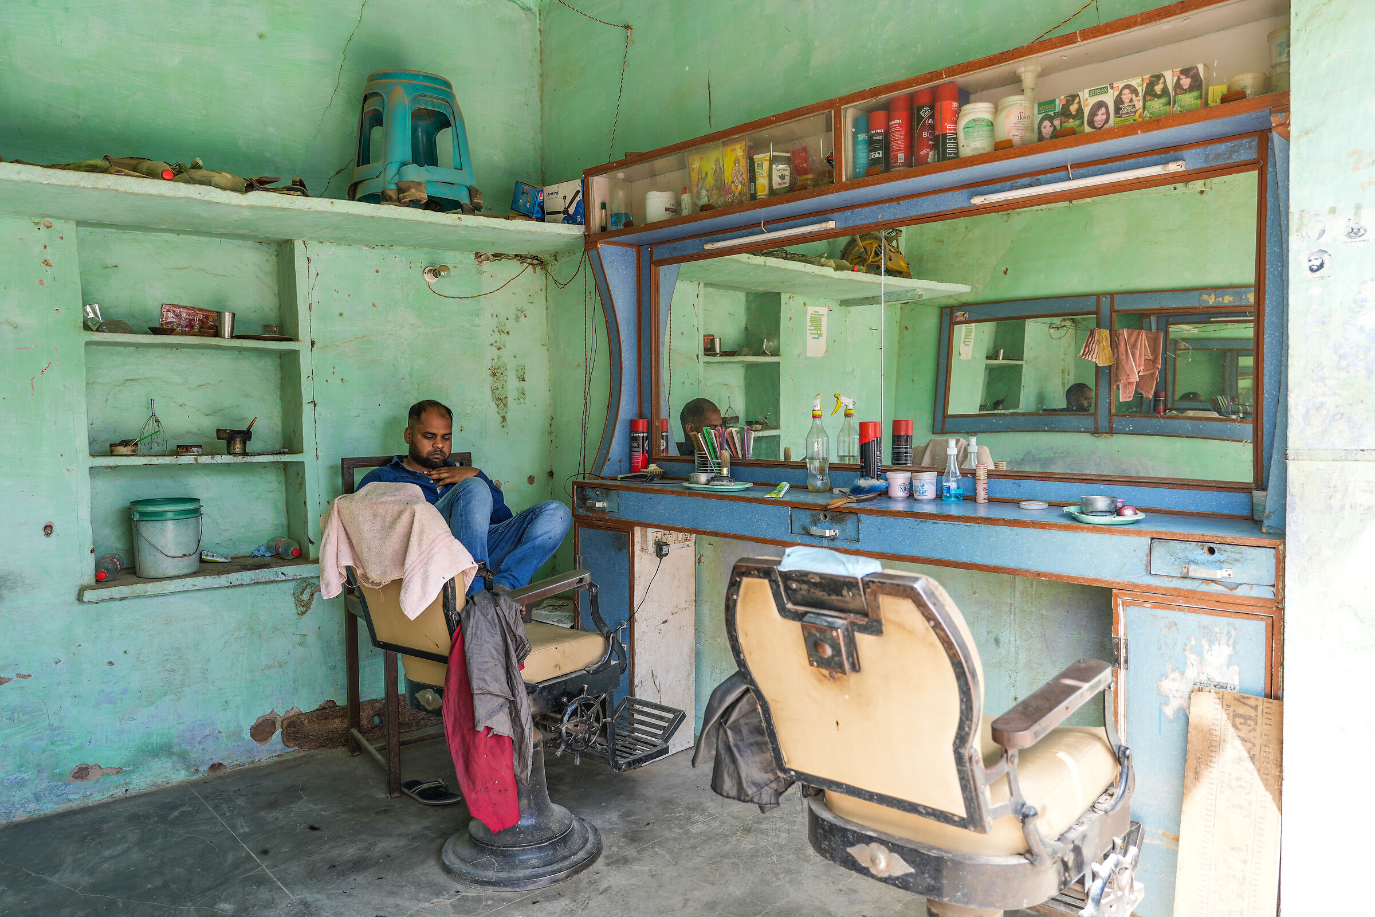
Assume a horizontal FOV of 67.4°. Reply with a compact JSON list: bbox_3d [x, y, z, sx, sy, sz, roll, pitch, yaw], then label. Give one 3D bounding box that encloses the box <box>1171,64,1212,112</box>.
[{"bbox_3d":[1.108,-0.799,2.268,0.037,0.111,0.064,-4,5,-43],"label":"box"}]

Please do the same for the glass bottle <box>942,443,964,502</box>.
[{"bbox_3d":[0.775,0.033,3.020,0.060,0.180,0.060,0,3,0],"label":"glass bottle"}]

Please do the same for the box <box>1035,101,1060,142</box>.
[{"bbox_3d":[0.958,-0.874,2.716,0.040,0.122,0.071,-3,4,-43],"label":"box"}]

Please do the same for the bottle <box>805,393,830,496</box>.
[{"bbox_3d":[0.428,-0.050,3.361,0.073,0.317,0.096,1,3,17],"label":"bottle"}]

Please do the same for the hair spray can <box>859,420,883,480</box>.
[{"bbox_3d":[0.546,-0.001,3.057,0.063,0.212,0.063,-1,4,0],"label":"hair spray can"}]

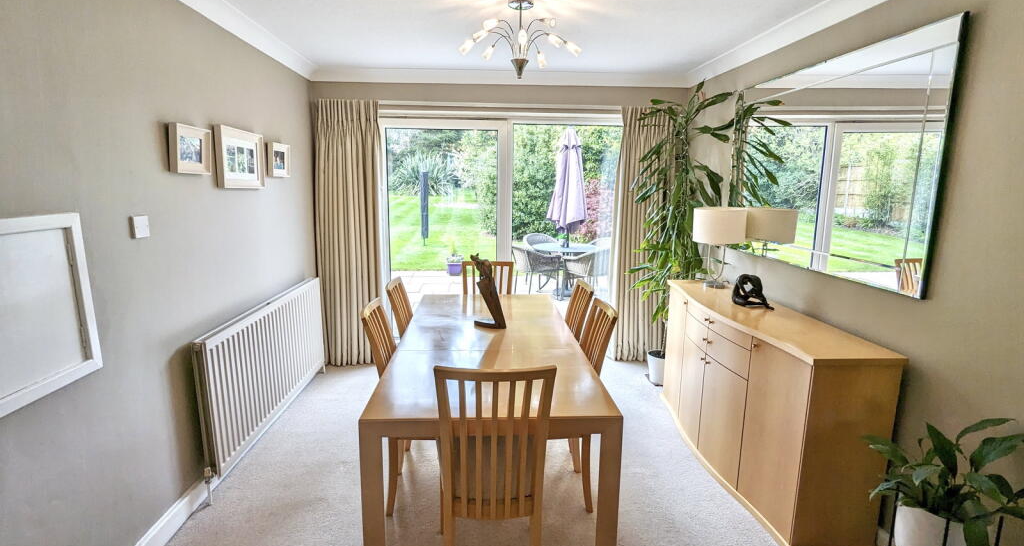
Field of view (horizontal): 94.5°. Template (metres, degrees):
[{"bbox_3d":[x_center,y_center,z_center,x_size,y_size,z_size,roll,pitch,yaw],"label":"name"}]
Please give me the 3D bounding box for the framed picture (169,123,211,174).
[{"bbox_3d":[-1.512,-0.575,2.228,0.045,0.217,0.265,0,10,-4],"label":"framed picture"}]

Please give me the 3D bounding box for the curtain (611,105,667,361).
[{"bbox_3d":[1.122,-0.289,4.059,0.500,2.170,0.130,0,10,-4],"label":"curtain"}]

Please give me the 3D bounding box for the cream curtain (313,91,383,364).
[{"bbox_3d":[-1.344,-0.295,3.994,0.519,2.211,0.140,0,10,-4],"label":"cream curtain"}]

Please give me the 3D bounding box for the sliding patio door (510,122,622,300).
[{"bbox_3d":[0.490,-0.291,4.296,1.079,2.095,0.070,0,10,-4],"label":"sliding patio door"}]

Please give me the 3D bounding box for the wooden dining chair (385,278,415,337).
[{"bbox_3d":[-0.460,0.529,2.863,0.520,0.970,0.440,0,10,-4],"label":"wooden dining chair"}]

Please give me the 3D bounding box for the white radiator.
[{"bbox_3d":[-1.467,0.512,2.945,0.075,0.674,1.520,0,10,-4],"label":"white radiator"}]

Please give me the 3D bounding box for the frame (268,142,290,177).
[{"bbox_3d":[-1.537,-0.745,3.140,0.033,0.217,0.265,0,10,-4],"label":"frame"}]

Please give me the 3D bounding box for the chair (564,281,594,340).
[{"bbox_3d":[0.180,0.545,2.804,0.520,0.970,0.440,0,10,-4],"label":"chair"}]

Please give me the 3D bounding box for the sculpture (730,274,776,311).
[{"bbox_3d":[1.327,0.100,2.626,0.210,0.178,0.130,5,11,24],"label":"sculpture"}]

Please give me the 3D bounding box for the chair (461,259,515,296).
[{"bbox_3d":[-0.167,0.453,3.403,0.442,0.991,0.530,0,10,-4],"label":"chair"}]

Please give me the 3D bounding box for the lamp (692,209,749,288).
[{"bbox_3d":[1.393,-0.164,3.204,0.340,0.540,0.340,0,10,-4],"label":"lamp"}]

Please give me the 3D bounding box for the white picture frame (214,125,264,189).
[{"bbox_3d":[-1.540,-0.646,2.690,0.047,0.321,0.465,0,10,-4],"label":"white picture frame"}]

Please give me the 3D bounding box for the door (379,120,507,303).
[{"bbox_3d":[-0.604,-0.296,4.227,1.126,2.079,0.070,0,10,-4],"label":"door"}]

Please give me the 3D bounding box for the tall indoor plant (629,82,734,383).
[{"bbox_3d":[1.177,-0.241,3.573,0.620,2.260,0.660,0,10,-4],"label":"tall indoor plant"}]

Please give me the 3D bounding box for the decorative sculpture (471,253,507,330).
[{"bbox_3d":[-0.135,0.100,2.720,0.200,0.429,0.109,0,10,-4],"label":"decorative sculpture"}]

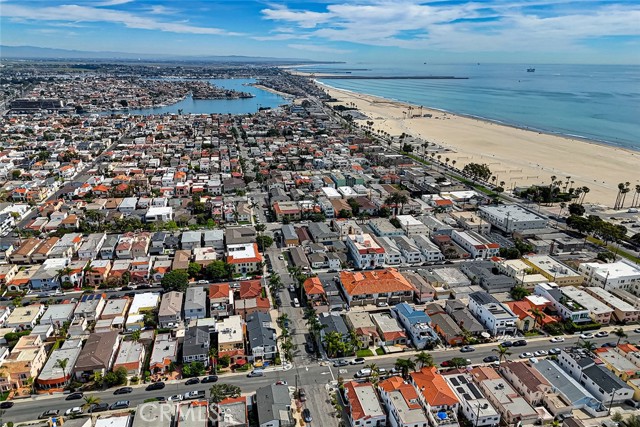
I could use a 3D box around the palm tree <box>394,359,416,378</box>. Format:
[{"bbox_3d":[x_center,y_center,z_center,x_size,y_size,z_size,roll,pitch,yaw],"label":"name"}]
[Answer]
[{"bbox_3d":[25.919,47.349,140.320,6.349,6.410,6.349,-3,19,-11],"label":"palm tree"}]

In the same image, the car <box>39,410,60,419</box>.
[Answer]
[{"bbox_3d":[-73.124,54.225,124.882,4.750,1.620,1.880,-3,19,-11],"label":"car"}]

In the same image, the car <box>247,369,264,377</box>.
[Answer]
[{"bbox_3d":[-20.820,52.190,151.070,4.700,1.650,1.850,-4,19,-12],"label":"car"}]

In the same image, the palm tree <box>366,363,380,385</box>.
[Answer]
[{"bbox_3d":[15.723,48.020,137.592,4.293,6.711,4.293,0,18,0],"label":"palm tree"}]

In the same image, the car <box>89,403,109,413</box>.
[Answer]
[{"bbox_3d":[-60.918,53.531,127.432,4.800,1.600,1.900,-3,19,-11],"label":"car"}]

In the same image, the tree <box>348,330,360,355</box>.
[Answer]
[{"bbox_3d":[12.190,45.310,161.040,4.200,8.800,4.200,-4,19,-12],"label":"tree"}]

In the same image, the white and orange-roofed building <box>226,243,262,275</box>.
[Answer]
[{"bbox_3d":[-35.819,21.129,218.888,15.000,6.100,22.300,-3,19,-11],"label":"white and orange-roofed building"}]

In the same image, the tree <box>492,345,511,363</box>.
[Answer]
[{"bbox_3d":[57.927,44.807,146.312,5.700,7.500,5.700,-3,19,-10],"label":"tree"}]

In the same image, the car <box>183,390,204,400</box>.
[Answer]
[{"bbox_3d":[-35.893,51.939,132.116,5.850,1.830,1.980,-3,19,-11],"label":"car"}]

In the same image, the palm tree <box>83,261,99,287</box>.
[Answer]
[{"bbox_3d":[-96.911,26.041,194.863,6.300,10.800,6.300,-3,19,-10],"label":"palm tree"}]

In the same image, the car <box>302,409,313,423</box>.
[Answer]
[{"bbox_3d":[-3.268,54.649,125.138,1.820,1.450,4.600,-3,19,-11],"label":"car"}]

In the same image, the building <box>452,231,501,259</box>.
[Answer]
[{"bbox_3d":[84.710,16.200,253.240,13.270,6.900,24.190,-4,19,-12],"label":"building"}]

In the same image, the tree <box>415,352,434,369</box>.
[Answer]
[{"bbox_3d":[34.680,49.230,153.450,5.600,6.400,5.600,-4,19,-12],"label":"tree"}]

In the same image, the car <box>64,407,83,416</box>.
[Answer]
[{"bbox_3d":[-71.290,57.520,134.340,4.600,1.470,1.820,-4,19,-12],"label":"car"}]

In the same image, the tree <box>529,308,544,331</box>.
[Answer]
[{"bbox_3d":[77.198,38.480,165.477,5.519,8.155,5.519,-3,19,-11],"label":"tree"}]

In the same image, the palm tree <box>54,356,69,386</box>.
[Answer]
[{"bbox_3d":[-74.951,46.798,135.508,4.070,9.134,4.070,-3,19,-11],"label":"palm tree"}]

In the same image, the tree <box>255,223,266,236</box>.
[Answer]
[{"bbox_3d":[-32.603,9.155,250.919,6.100,8.300,6.100,-3,19,-10],"label":"tree"}]

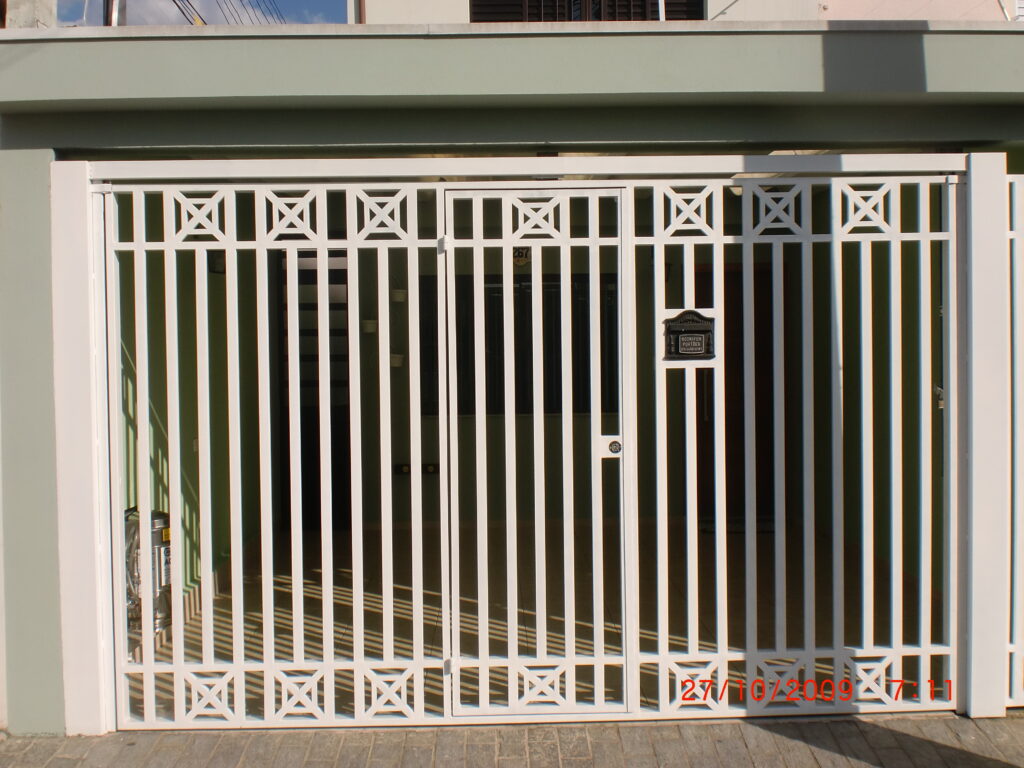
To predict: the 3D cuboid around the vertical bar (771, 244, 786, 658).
[{"bbox_3d":[1.112,0.260,4.322,0.041,1.709,0.027,-1,1,-2],"label":"vertical bar"}]

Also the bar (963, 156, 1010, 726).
[{"bbox_3d":[1.972,0.218,4.351,0.155,2.337,0.140,-1,1,-2],"label":"bar"}]

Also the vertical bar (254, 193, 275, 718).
[{"bbox_3d":[-1.016,0.302,4.266,0.041,2.185,0.027,-1,1,-2],"label":"vertical bar"}]

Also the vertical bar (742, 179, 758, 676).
[{"bbox_3d":[0.988,0.230,4.318,0.041,2.103,0.027,-1,1,-2],"label":"vertical bar"}]

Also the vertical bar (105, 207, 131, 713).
[{"bbox_3d":[-1.626,0.311,4.261,0.036,2.198,0.050,-1,1,-2],"label":"vertical bar"}]

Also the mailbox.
[{"bbox_3d":[0.731,-0.201,4.323,0.205,0.206,0.110,-1,1,-2],"label":"mailbox"}]

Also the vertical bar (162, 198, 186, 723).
[{"bbox_3d":[-1.386,0.312,4.256,0.041,2.185,0.027,-1,1,-2],"label":"vertical bar"}]

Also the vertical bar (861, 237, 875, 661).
[{"bbox_3d":[1.481,0.256,4.332,0.041,1.713,0.027,-1,1,-2],"label":"vertical bar"}]

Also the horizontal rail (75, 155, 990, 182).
[{"bbox_3d":[0.089,-0.895,4.277,3.614,0.072,0.065,-1,1,-2],"label":"horizontal rail"}]

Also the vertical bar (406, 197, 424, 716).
[{"bbox_3d":[-0.399,0.299,4.283,0.041,2.194,0.027,-1,1,-2],"label":"vertical bar"}]

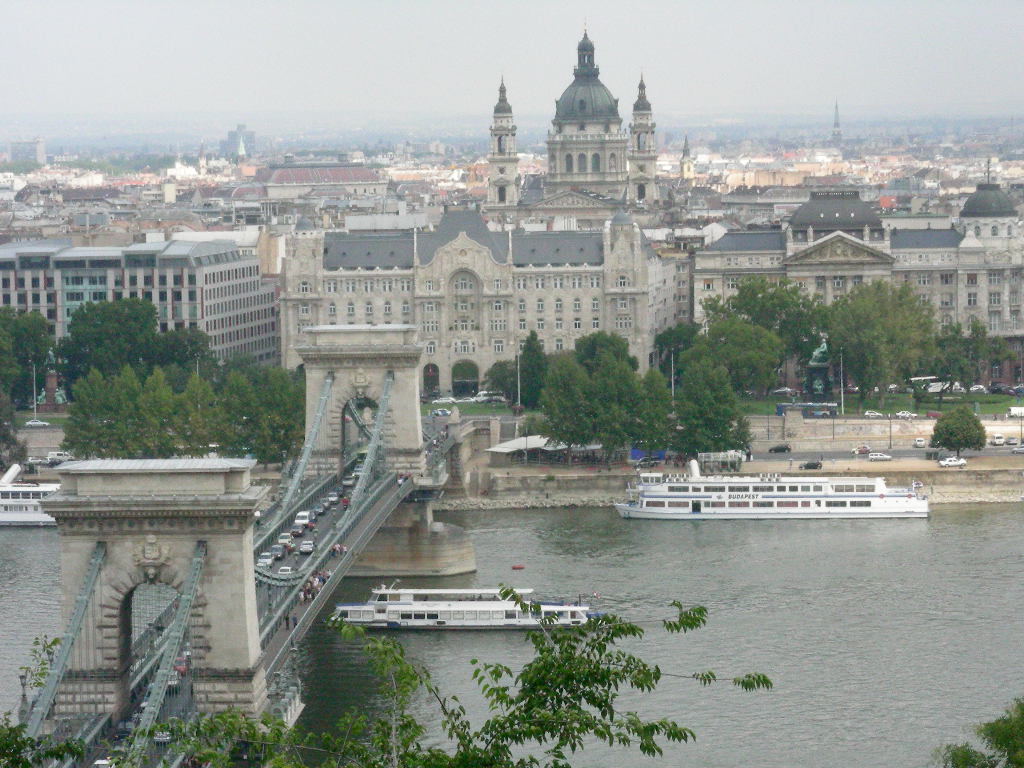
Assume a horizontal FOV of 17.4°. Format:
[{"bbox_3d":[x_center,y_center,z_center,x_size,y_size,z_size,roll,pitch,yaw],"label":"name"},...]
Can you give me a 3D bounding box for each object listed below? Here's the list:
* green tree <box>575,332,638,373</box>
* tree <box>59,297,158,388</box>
[{"bbox_3d":[19.450,-3.400,688.000,13.170,15.230,13.000,-1,4,3],"label":"green tree"},{"bbox_3d":[-82.500,-6.100,683.470,20.400,22.780,20.400,-1,4,0],"label":"tree"}]

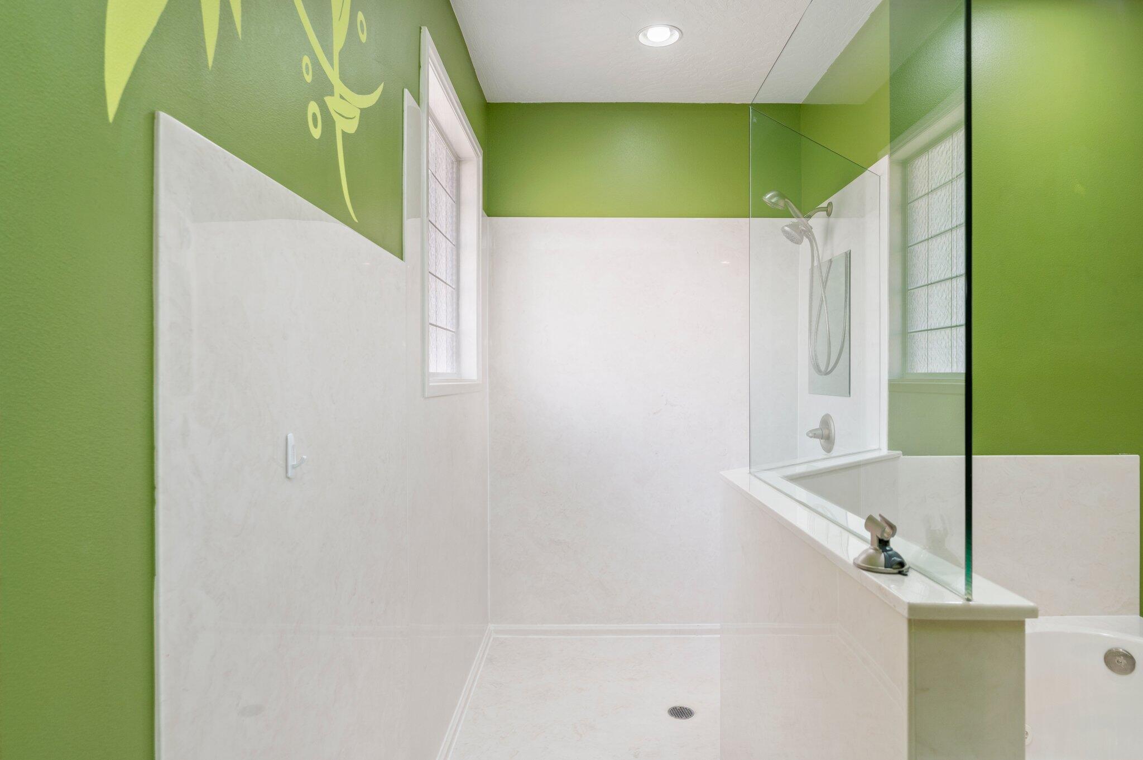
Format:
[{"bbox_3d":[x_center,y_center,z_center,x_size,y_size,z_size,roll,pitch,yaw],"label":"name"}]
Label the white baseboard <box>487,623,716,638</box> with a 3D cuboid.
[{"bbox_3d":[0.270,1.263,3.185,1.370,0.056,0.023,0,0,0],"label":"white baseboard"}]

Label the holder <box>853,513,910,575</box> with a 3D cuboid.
[{"bbox_3d":[0.436,0.225,0.893,0.080,0.074,0.076,0,0,37],"label":"holder"}]

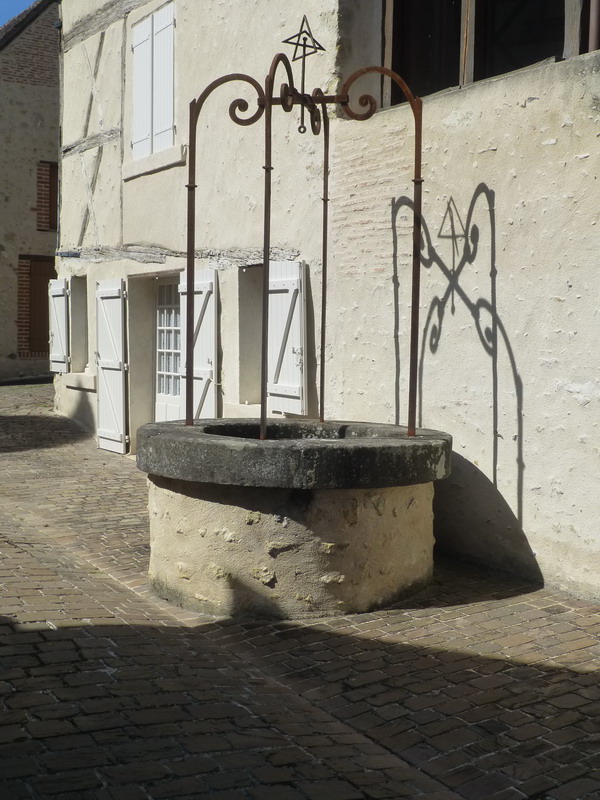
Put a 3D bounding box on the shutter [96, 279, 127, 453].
[{"bbox_3d":[-2.200,-0.395,12.280,0.060,1.980,0.690,-2,4,-33],"label":"shutter"}]

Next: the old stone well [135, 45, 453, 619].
[{"bbox_3d":[-0.012,-0.570,6.650,1.960,3.450,1.960,0,3,0],"label":"old stone well"}]

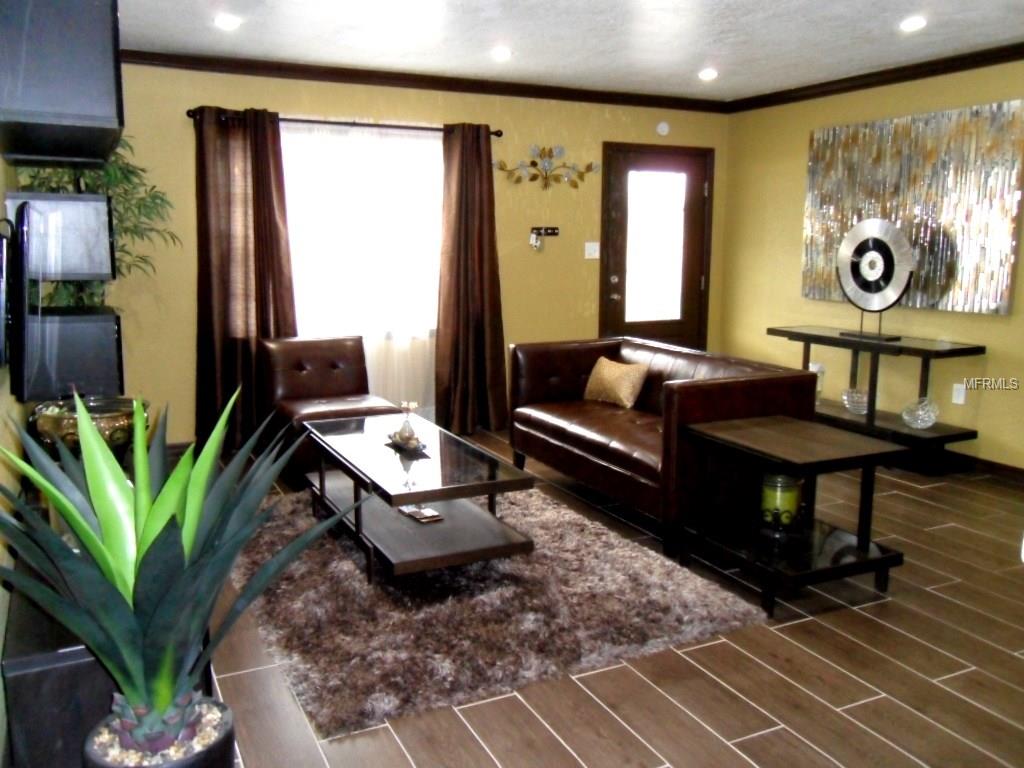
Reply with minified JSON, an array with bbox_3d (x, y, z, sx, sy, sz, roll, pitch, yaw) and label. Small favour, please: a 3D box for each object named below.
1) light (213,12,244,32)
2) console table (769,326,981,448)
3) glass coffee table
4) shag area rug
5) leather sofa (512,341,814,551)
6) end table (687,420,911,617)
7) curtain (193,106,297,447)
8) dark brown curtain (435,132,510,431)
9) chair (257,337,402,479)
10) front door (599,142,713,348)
[{"bbox_3d":[-1.415,-1.803,4.142,0.160,0.030,0.160,-5,11,-26],"label":"light"},{"bbox_3d":[2.269,0.080,5.356,0.480,0.775,1.300,-5,11,-26],"label":"console table"},{"bbox_3d":[-0.502,0.505,3.910,0.660,0.440,1.390,-5,11,-26],"label":"glass coffee table"},{"bbox_3d":[-0.335,0.746,3.755,1.680,0.040,2.390,-5,11,-26],"label":"shag area rug"},{"bbox_3d":[0.722,0.238,4.508,0.820,0.770,1.610,-5,11,-26],"label":"leather sofa"},{"bbox_3d":[1.134,0.521,3.450,0.580,0.590,0.710,-5,11,-26],"label":"end table"},{"bbox_3d":[-1.694,-0.617,5.251,0.640,2.150,0.140,-5,11,-26],"label":"curtain"},{"bbox_3d":[-0.264,-0.715,5.838,0.570,2.150,0.140,-5,11,-26],"label":"dark brown curtain"},{"bbox_3d":[-1.098,0.143,5.008,0.620,0.780,0.770,-5,11,-26],"label":"chair"},{"bbox_3d":[1.145,-0.823,6.624,1.060,2.100,0.090,-5,11,-26],"label":"front door"}]

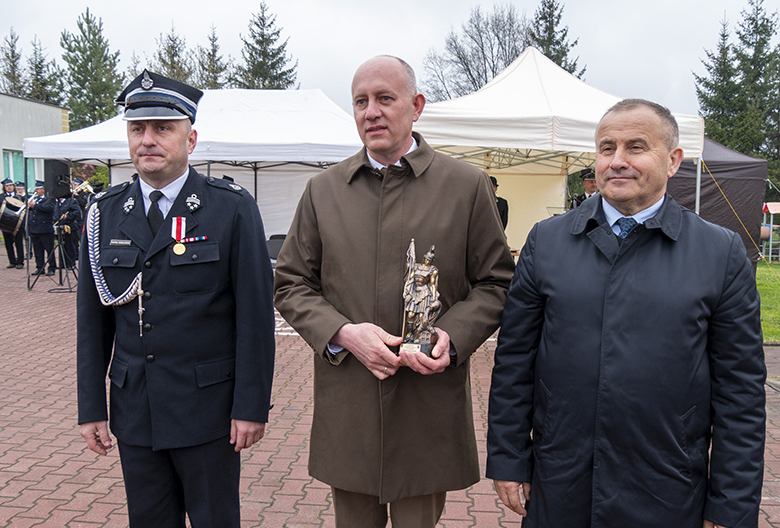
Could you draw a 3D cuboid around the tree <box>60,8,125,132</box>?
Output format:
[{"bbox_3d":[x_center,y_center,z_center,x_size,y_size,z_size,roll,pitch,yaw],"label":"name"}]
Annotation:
[{"bbox_3d":[-11.768,-5.635,26.576,3.300,8.598,3.300,1,6,0],"label":"tree"}]

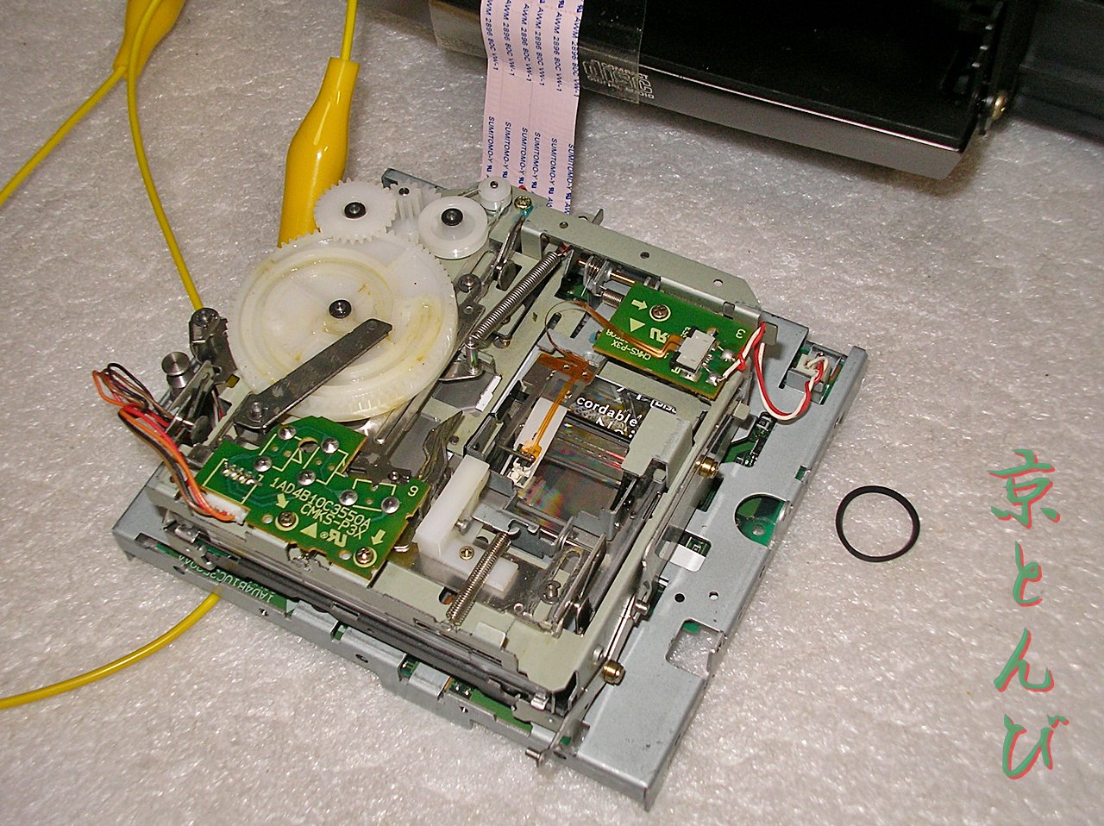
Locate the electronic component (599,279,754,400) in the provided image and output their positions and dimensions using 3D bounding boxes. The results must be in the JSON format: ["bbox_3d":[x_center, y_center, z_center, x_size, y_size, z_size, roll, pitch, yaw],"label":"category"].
[{"bbox_3d":[0.025,-0.016,0.338,0.028,0.003,0.020,23,59,18],"label":"electronic component"}]

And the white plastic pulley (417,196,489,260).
[{"bbox_3d":[-0.021,-0.041,0.353,0.016,0.006,0.016,-1,55,2],"label":"white plastic pulley"}]

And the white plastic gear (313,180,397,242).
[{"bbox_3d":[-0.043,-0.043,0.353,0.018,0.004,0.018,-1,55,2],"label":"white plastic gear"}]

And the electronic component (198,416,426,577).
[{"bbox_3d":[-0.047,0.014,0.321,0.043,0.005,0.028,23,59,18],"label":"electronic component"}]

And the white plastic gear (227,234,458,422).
[{"bbox_3d":[-0.044,-0.020,0.341,0.049,0.007,0.049,-1,55,2],"label":"white plastic gear"}]

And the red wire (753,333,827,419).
[{"bbox_3d":[0.047,-0.008,0.338,0.014,0.009,0.017,23,59,18],"label":"red wire"}]

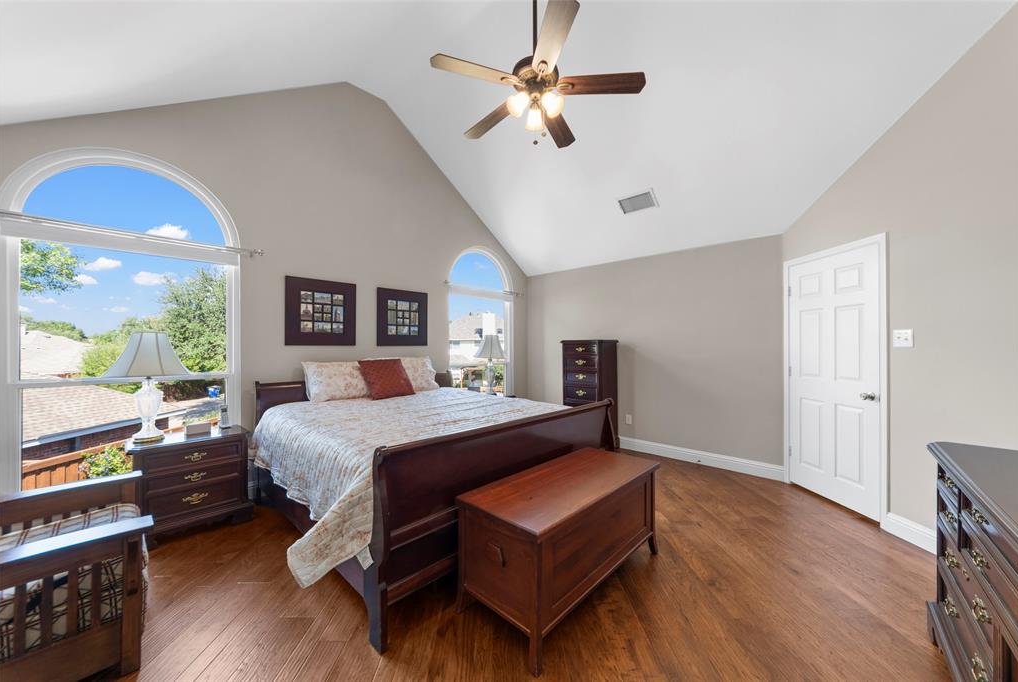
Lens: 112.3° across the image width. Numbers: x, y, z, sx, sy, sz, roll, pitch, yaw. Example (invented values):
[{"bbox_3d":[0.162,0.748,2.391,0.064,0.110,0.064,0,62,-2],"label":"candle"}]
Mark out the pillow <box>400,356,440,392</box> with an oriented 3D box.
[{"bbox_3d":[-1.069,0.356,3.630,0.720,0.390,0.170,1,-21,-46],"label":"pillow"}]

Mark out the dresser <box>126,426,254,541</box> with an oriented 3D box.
[{"bbox_3d":[-2.380,1.060,2.555,0.420,0.695,0.650,-1,-1,44],"label":"dresser"}]

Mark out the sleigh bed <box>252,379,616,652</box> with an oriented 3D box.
[{"bbox_3d":[-0.655,0.889,2.990,2.220,1.050,2.050,-1,-1,43],"label":"sleigh bed"}]

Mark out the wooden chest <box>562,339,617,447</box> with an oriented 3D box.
[{"bbox_3d":[1.100,0.718,4.630,0.460,1.440,0.560,1,-1,-44],"label":"wooden chest"}]

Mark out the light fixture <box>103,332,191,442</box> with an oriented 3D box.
[{"bbox_3d":[-2.570,0.326,2.440,0.430,0.770,0.430,-1,-1,44],"label":"light fixture"}]

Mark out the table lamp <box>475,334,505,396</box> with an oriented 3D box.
[{"bbox_3d":[-0.244,0.341,4.500,0.400,0.790,0.400,0,-1,0],"label":"table lamp"}]

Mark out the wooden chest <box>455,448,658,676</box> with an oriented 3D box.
[{"bbox_3d":[0.360,1.107,2.010,0.530,0.585,1.220,-1,-1,45],"label":"wooden chest"}]

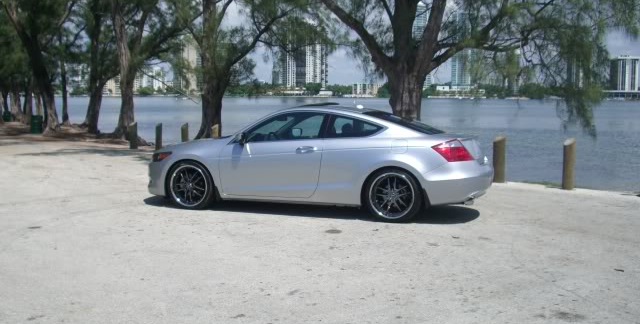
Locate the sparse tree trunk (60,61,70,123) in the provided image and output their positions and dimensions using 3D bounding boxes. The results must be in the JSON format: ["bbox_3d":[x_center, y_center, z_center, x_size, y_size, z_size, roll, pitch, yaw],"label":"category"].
[{"bbox_3d":[-14.945,-4.010,41.166,0.420,3.608,0.420,0,5,0],"label":"sparse tree trunk"}]

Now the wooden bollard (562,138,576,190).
[{"bbox_3d":[4.131,0.031,11.606,0.205,0.845,0.205,0,5,0],"label":"wooden bollard"}]

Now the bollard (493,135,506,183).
[{"bbox_3d":[3.220,-0.054,12.528,0.205,0.838,0.205,0,5,0],"label":"bollard"}]

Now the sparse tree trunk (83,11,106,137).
[{"bbox_3d":[-9.986,-3.961,30.851,0.950,5.469,0.850,0,5,0],"label":"sparse tree trunk"}]

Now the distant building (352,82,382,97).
[{"bbox_3d":[68.451,-104.478,1012.500,42.699,19.926,25.000,0,5,0],"label":"distant building"}]

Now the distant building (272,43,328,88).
[{"bbox_3d":[-28.378,-139.710,1022.500,79.704,66.894,45.000,0,5,0],"label":"distant building"}]

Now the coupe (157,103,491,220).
[{"bbox_3d":[-0.058,-0.088,9.746,4.850,1.430,1.850,2,6,18],"label":"coupe"}]

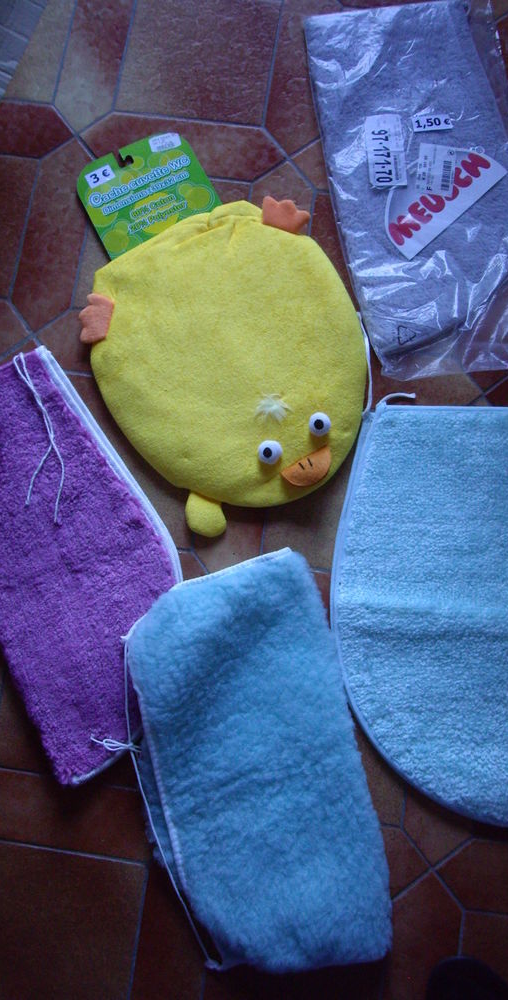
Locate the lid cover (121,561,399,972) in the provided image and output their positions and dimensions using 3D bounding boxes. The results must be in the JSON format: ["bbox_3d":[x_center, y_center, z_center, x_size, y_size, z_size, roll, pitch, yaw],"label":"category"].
[{"bbox_3d":[-0.005,0.329,1.362,0.281,0.050,0.510,-13,78,-3],"label":"lid cover"}]

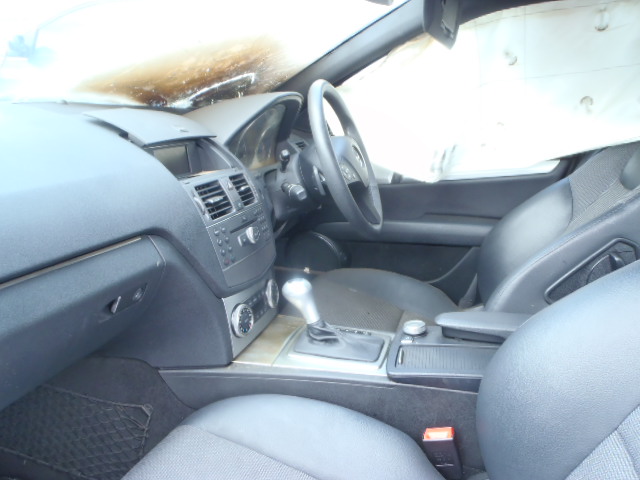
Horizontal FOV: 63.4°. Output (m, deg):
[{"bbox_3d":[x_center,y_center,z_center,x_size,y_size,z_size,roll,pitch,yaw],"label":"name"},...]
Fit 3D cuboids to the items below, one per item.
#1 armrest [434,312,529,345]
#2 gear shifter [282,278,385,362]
[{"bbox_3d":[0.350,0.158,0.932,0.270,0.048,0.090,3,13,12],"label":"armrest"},{"bbox_3d":[0.022,0.127,0.896,0.172,0.122,0.088,3,13,12],"label":"gear shifter"}]

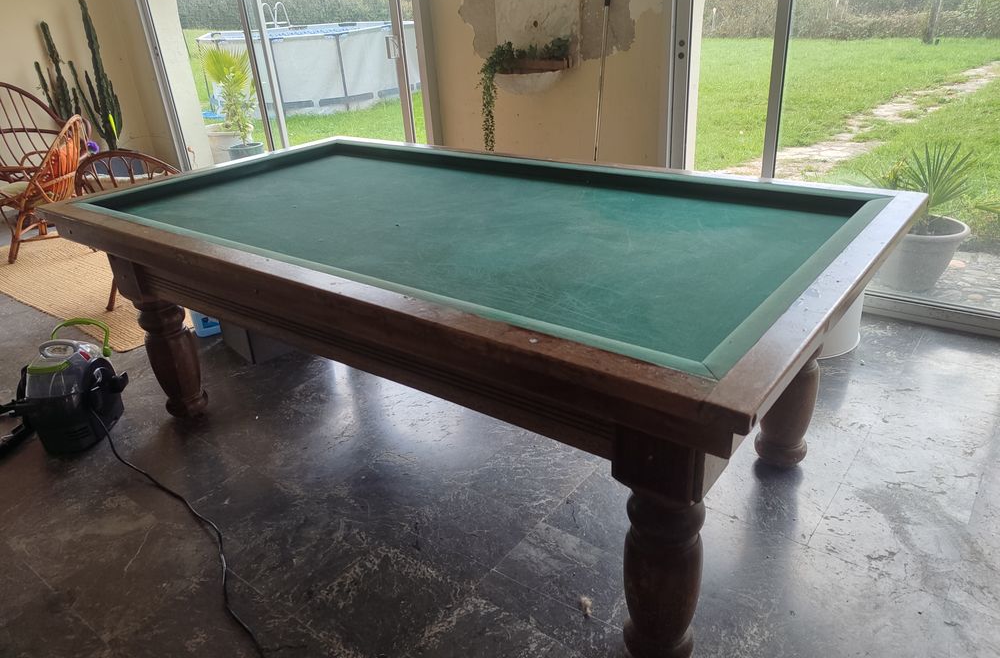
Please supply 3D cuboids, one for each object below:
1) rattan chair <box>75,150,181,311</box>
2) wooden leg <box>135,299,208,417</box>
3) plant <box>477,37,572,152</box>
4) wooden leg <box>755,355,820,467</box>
[{"bbox_3d":[-1.844,-0.607,3.794,0.620,0.770,0.620,-12,27,-17],"label":"rattan chair"},{"bbox_3d":[-1.170,0.106,2.607,0.162,0.420,0.162,15,31,35],"label":"wooden leg"},{"bbox_3d":[0.122,-1.153,3.633,0.510,0.570,0.250,15,31,35],"label":"plant"},{"bbox_3d":[0.854,0.193,2.135,0.162,0.420,0.162,15,31,35],"label":"wooden leg"}]

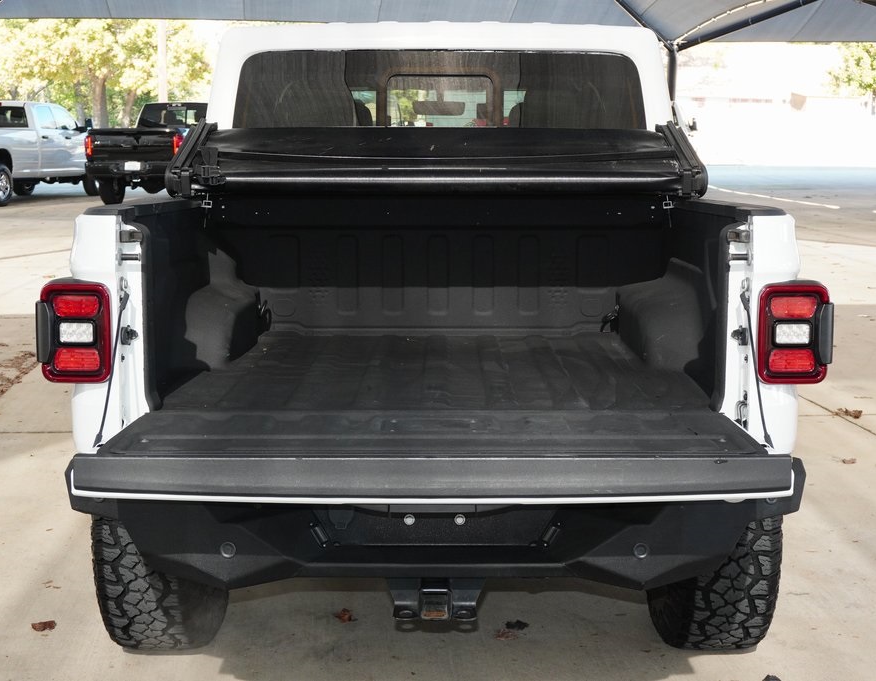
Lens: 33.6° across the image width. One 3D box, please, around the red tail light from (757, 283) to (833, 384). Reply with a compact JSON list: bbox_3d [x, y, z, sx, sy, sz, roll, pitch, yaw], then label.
[{"bbox_3d":[0.754,-0.014,3.102,0.160,0.216,0.130,0,8,0],"label":"red tail light"}]

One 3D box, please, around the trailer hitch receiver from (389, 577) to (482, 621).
[{"bbox_3d":[-0.007,0.548,3.227,0.205,0.110,0.200,0,8,0],"label":"trailer hitch receiver"}]

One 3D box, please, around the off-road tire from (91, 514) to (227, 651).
[{"bbox_3d":[-0.791,0.494,4.283,0.283,0.823,0.823,0,8,0],"label":"off-road tire"}]

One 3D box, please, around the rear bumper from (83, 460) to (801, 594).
[{"bbox_3d":[-0.008,0.381,3.183,1.600,0.250,0.310,0,8,0],"label":"rear bumper"}]

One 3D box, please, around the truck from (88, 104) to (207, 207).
[{"bbox_3d":[-5.299,-4.038,31.027,2.050,2.040,6.100,2,8,12],"label":"truck"}]

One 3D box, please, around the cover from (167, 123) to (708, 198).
[{"bbox_3d":[-0.001,-0.548,4.367,1.530,0.220,0.580,0,8,0],"label":"cover"}]

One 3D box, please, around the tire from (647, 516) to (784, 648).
[{"bbox_3d":[0.789,0.493,4.273,0.283,0.823,0.823,0,8,0],"label":"tire"}]

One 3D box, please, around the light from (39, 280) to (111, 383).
[{"bbox_3d":[-0.770,-0.016,3.111,0.160,0.216,0.130,0,8,0],"label":"light"}]

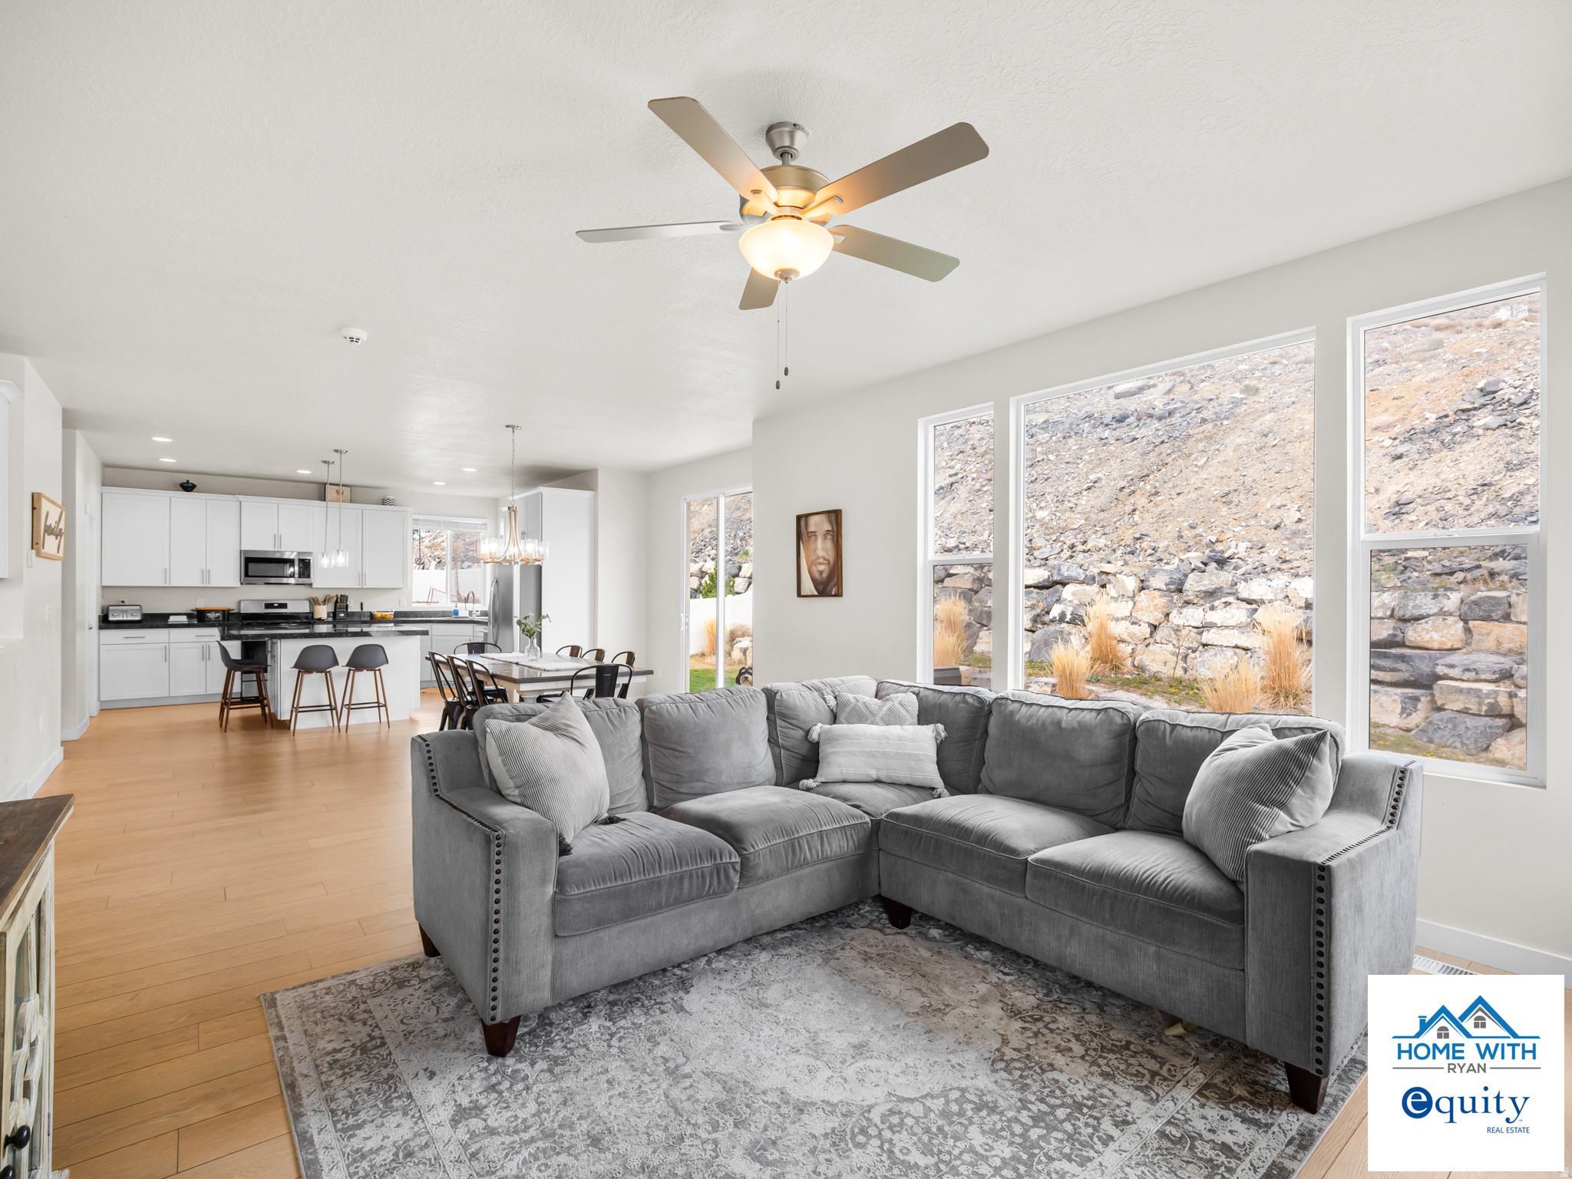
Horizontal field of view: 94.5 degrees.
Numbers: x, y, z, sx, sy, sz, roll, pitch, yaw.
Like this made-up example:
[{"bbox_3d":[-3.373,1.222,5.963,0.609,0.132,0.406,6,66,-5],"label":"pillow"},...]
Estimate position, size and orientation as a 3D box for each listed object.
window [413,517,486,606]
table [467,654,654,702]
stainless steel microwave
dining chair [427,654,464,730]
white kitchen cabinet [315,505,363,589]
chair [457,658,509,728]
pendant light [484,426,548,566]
[{"bbox_3d":[-4.940,-0.398,10.704,1.020,1.320,0.110,0,0,-37],"label":"window"},{"bbox_3d":[-2.061,0.978,5.820,1.000,0.765,2.120,1,-1,-40],"label":"table"},{"bbox_3d":[-6.539,-0.266,9.321,0.753,0.420,0.400,1,-1,-40],"label":"stainless steel microwave"},{"bbox_3d":[-2.757,0.944,6.158,0.480,0.850,0.440,0,0,-40],"label":"dining chair"},{"bbox_3d":[-6.048,-0.548,9.774,0.569,1.075,0.340,1,-1,-40],"label":"white kitchen cabinet"},{"bbox_3d":[-2.165,0.945,5.502,0.480,0.850,0.440,0,0,-40],"label":"chair"},{"bbox_3d":[-2.295,-0.804,6.085,0.560,1.170,0.560,1,-1,-40],"label":"pendant light"}]

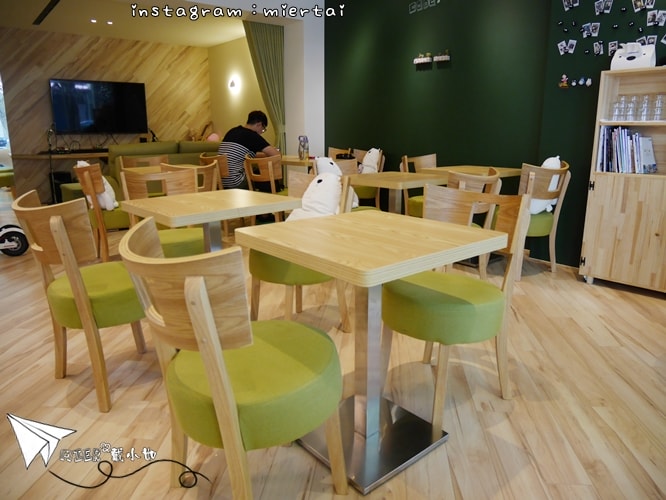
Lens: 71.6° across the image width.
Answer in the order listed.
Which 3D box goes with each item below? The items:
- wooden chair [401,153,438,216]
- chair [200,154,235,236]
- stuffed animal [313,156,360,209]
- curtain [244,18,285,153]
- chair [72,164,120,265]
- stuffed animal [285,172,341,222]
[{"bbox_3d":[0.917,-0.468,4.393,0.465,0.830,0.540,-12,18,-39],"label":"wooden chair"},{"bbox_3d":[-1.151,-0.601,5.013,0.540,0.830,0.465,-13,18,-40],"label":"chair"},{"bbox_3d":[0.018,-0.559,3.828,0.290,0.410,0.300,-13,19,-40],"label":"stuffed animal"},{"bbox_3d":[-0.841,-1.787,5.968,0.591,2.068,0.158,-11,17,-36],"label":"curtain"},{"bbox_3d":[-1.871,-0.307,3.900,0.530,0.820,0.500,-11,18,-37],"label":"chair"},{"bbox_3d":[-0.142,-0.206,2.436,0.340,0.407,0.280,-13,19,-41],"label":"stuffed animal"}]

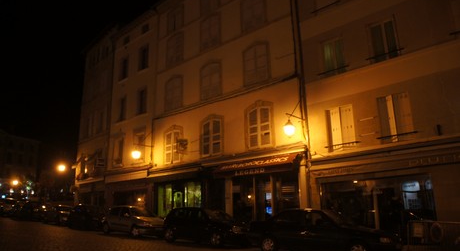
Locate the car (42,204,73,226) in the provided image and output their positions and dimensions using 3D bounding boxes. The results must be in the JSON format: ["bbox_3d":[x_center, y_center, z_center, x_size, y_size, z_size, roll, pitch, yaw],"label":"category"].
[{"bbox_3d":[-10.726,5.851,22.849,4.050,1.440,1.700,-11,-17,39],"label":"car"}]

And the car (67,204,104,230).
[{"bbox_3d":[-7.463,5.030,19.326,3.853,1.440,1.650,-10,-16,40],"label":"car"}]

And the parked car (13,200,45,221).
[{"bbox_3d":[-13.507,6.047,24.608,4.102,1.450,1.680,-10,-17,40],"label":"parked car"}]

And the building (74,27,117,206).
[{"bbox_3d":[-7.832,0.629,31.306,4.540,15.093,10.000,-13,-18,39],"label":"building"}]

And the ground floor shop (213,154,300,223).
[{"bbox_3d":[1.155,3.354,16.616,5.168,3.590,1.000,-14,-19,39],"label":"ground floor shop"}]

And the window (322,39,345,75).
[{"bbox_3d":[4.561,-3.023,15.168,0.952,1.550,0.200,-14,-19,39],"label":"window"}]

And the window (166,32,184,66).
[{"bbox_3d":[-3.523,-4.813,22.247,1.540,1.960,0.150,-14,-20,39],"label":"window"}]

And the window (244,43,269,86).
[{"bbox_3d":[1.376,-3.216,18.033,1.564,2.067,0.200,-14,-19,39],"label":"window"}]

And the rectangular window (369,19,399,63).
[{"bbox_3d":[5.950,-3.249,13.373,0.980,1.600,0.150,-14,-20,39],"label":"rectangular window"}]

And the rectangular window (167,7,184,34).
[{"bbox_3d":[-3.615,-6.965,22.877,1.520,1.620,0.150,-14,-20,39],"label":"rectangular window"}]

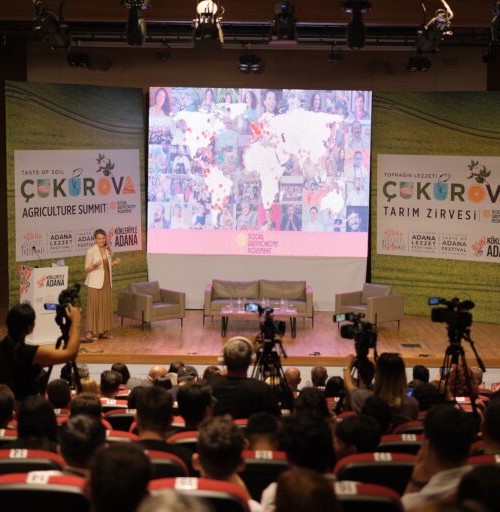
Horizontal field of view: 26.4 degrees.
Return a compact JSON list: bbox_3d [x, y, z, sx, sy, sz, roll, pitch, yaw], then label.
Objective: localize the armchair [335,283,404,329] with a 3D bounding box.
[{"bbox_3d":[1.979,0.853,17.654,0.760,0.720,0.800,-5,8,-44],"label":"armchair"}]

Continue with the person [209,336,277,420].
[{"bbox_3d":[-0.050,1.226,7.041,0.550,1.426,0.750,1,5,0],"label":"person"}]

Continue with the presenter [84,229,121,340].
[{"bbox_3d":[-2.281,0.431,16.490,0.540,1.690,0.420,-2,7,-25],"label":"presenter"}]

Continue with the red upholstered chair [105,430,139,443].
[{"bbox_3d":[-0.803,1.389,5.993,0.540,0.950,0.620,1,5,0],"label":"red upholstered chair"}]

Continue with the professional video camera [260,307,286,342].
[{"bbox_3d":[0.187,0.548,8.656,0.200,0.290,0.360,1,6,5],"label":"professional video camera"}]

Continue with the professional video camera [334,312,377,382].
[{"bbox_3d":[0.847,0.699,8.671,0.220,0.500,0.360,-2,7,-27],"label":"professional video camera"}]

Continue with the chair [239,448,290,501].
[{"bbox_3d":[0.060,1.332,5.054,0.540,0.950,0.620,1,5,0],"label":"chair"}]

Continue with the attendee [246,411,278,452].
[{"bbox_3d":[0.055,1.295,5.547,0.500,1.100,0.780,1,6,0],"label":"attendee"}]

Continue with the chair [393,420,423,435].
[{"bbox_3d":[1.114,1.484,6.920,0.540,0.950,0.620,1,5,0],"label":"chair"}]

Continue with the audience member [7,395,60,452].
[{"bbox_3d":[-1.089,1.244,5.523,0.500,1.180,0.760,1,6,0],"label":"audience member"}]

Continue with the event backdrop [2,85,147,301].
[{"bbox_3d":[-2.914,-0.907,18.260,2.670,3.970,0.120,-4,8,-38],"label":"event backdrop"}]

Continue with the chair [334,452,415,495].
[{"bbox_3d":[0.636,1.385,5.476,0.550,0.950,0.640,1,6,0],"label":"chair"}]

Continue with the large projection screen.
[{"bbox_3d":[0.156,-0.978,19.153,3.980,4.000,0.120,1,6,0],"label":"large projection screen"}]

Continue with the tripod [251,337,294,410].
[{"bbox_3d":[0.157,1.341,8.740,0.750,1.400,0.720,1,6,0],"label":"tripod"}]

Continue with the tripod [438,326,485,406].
[{"bbox_3d":[1.519,1.274,7.876,0.700,1.520,0.680,-1,5,-24],"label":"tripod"}]

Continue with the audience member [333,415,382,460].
[{"bbox_3d":[0.529,1.262,5.318,0.500,1.051,0.800,0,5,-9],"label":"audience member"}]

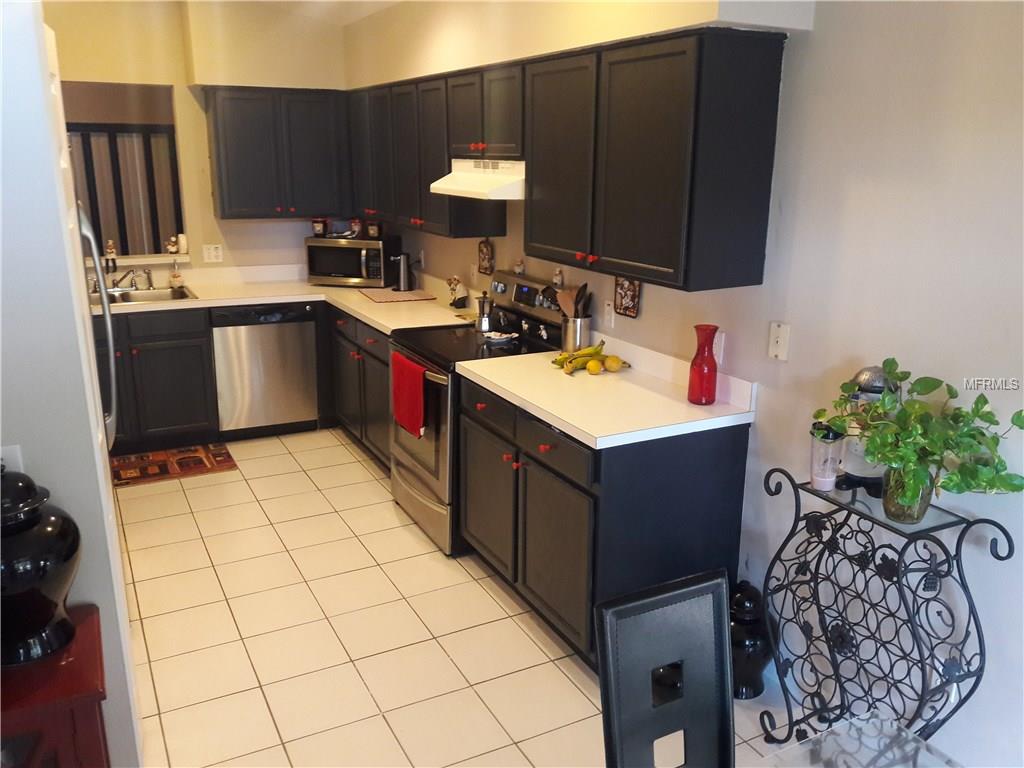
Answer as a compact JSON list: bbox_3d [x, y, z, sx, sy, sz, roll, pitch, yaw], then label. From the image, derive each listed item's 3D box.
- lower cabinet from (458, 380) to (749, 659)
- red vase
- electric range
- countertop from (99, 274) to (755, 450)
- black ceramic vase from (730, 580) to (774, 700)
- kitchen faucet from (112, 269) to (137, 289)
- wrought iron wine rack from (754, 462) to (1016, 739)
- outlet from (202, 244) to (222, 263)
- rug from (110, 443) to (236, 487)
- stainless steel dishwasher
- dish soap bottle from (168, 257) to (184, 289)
[{"bbox_3d":[0.297,0.457,3.281,0.630,0.875,1.055,-7,17,-27],"label":"lower cabinet"},{"bbox_3d":[0.685,-0.067,2.912,0.097,0.270,0.097,1,15,0],"label":"red vase"},{"bbox_3d":[-0.168,0.100,4.002,0.675,1.170,0.758,-7,17,-27],"label":"electric range"},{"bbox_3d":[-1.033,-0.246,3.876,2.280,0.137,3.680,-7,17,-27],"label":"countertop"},{"bbox_3d":[0.805,0.849,2.775,0.228,0.400,0.228,-7,17,-27],"label":"black ceramic vase"},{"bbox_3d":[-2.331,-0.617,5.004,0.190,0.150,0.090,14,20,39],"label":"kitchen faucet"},{"bbox_3d":[0.999,0.718,2.377,0.260,0.868,0.625,-7,17,-27],"label":"wrought iron wine rack"},{"bbox_3d":[-1.933,-0.841,5.370,0.116,0.118,0.010,-7,17,-27],"label":"outlet"},{"bbox_3d":[-2.027,0.469,4.765,0.800,0.010,0.530,-7,17,-27],"label":"rug"},{"bbox_3d":[-1.635,-0.159,5.333,0.603,0.810,0.600,-7,17,-27],"label":"stainless steel dishwasher"},{"bbox_3d":[-2.106,-0.693,5.206,0.085,0.185,0.075,-7,17,-27],"label":"dish soap bottle"}]

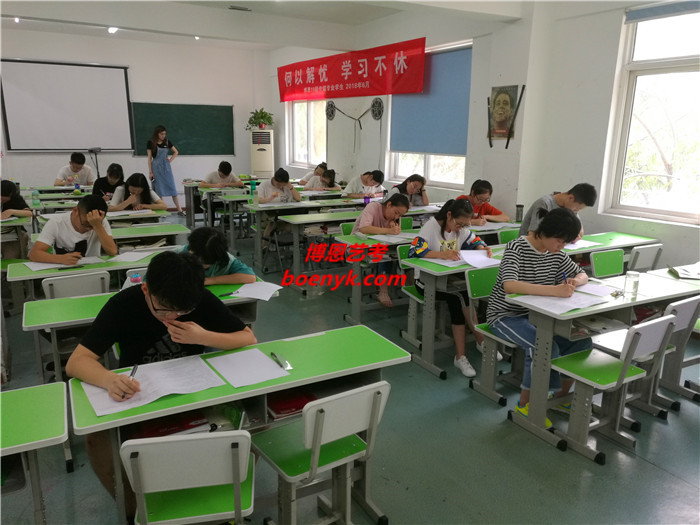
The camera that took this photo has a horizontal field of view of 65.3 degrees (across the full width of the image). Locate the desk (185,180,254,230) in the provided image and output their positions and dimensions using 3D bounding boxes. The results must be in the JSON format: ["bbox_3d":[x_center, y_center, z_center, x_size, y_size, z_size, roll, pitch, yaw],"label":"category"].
[{"bbox_3d":[-2.013,-0.915,8.883,1.224,0.750,0.394,-7,16,-27],"label":"desk"}]

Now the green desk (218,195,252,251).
[{"bbox_3d":[-1.101,-0.523,7.269,1.206,0.745,0.402,-7,16,-28],"label":"green desk"}]

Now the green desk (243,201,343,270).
[{"bbox_3d":[-0.608,-0.339,6.606,1.224,0.750,0.394,-7,16,-27],"label":"green desk"}]

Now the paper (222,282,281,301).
[{"bbox_3d":[-0.505,0.149,3.013,0.211,0.020,0.298,4,14,11],"label":"paper"}]

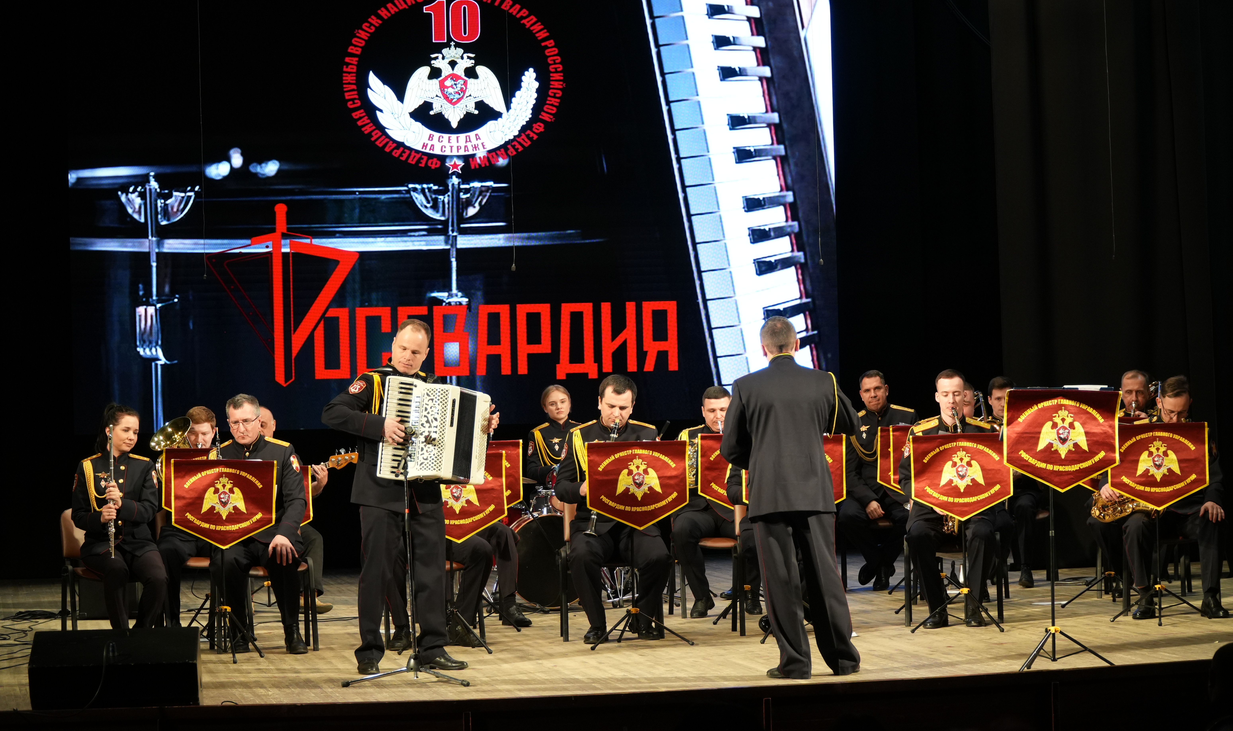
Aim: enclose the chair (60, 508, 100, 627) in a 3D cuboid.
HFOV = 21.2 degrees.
[{"bbox_3d":[-2.618,1.143,17.200,0.530,0.810,0.570,-1,-1,-16],"label":"chair"}]

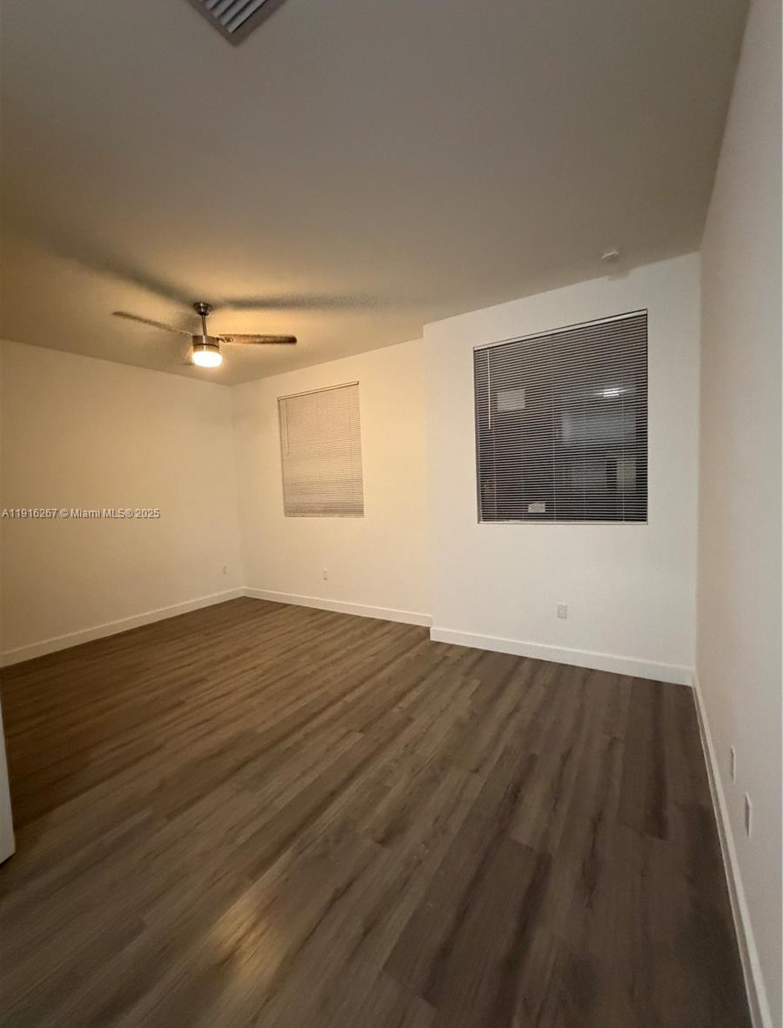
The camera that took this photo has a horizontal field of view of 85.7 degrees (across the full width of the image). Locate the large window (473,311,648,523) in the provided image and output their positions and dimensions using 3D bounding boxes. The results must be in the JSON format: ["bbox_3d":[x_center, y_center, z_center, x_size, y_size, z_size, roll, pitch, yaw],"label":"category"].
[{"bbox_3d":[1.216,-0.633,3.152,1.191,1.420,0.040,0,4,32],"label":"large window"}]

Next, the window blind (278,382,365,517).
[{"bbox_3d":[-0.800,-0.671,4.785,1.186,1.417,0.040,0,4,32],"label":"window blind"}]

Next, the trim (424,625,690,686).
[{"bbox_3d":[1.180,1.077,3.293,1.928,0.127,0.017,0,4,32],"label":"trim"}]

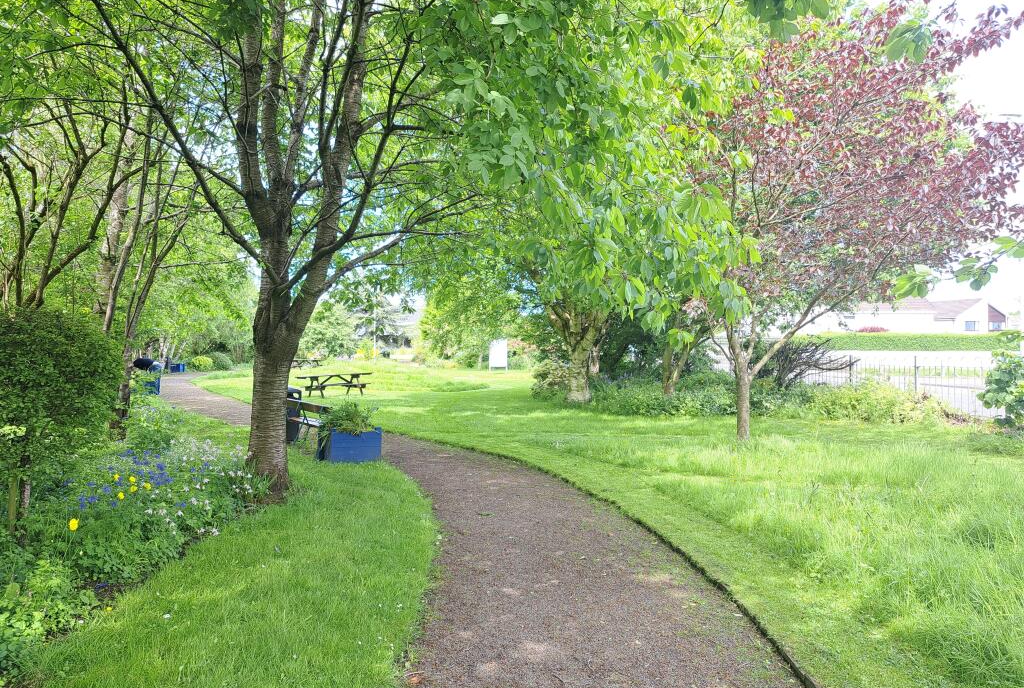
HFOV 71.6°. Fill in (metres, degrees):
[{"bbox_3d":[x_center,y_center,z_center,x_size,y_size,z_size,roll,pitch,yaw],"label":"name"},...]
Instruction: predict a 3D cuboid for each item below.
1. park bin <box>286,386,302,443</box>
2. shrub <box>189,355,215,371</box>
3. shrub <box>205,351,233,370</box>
[{"bbox_3d":[-4.002,1.224,12.600,0.500,0.980,0.500,0,0,-34],"label":"park bin"},{"bbox_3d":[-19.930,1.255,45.500,1.650,1.050,1.500,0,0,-24],"label":"shrub"},{"bbox_3d":[-19.602,1.112,47.500,2.100,1.350,2.000,0,0,-24],"label":"shrub"}]

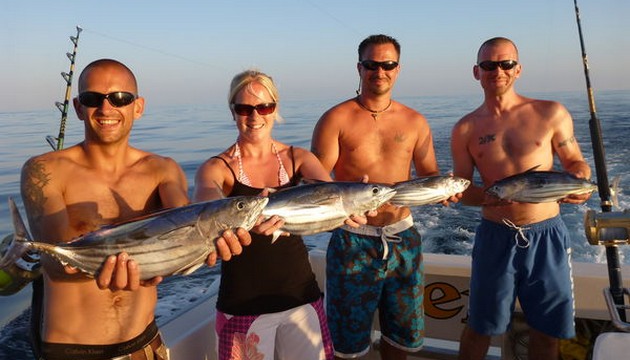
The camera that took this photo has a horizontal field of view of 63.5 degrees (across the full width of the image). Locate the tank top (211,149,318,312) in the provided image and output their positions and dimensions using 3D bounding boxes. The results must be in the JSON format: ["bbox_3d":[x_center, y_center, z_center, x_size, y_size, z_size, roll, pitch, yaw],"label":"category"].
[{"bbox_3d":[-0.169,0.176,1.810,0.360,0.590,0.240,-4,9,-6],"label":"tank top"}]

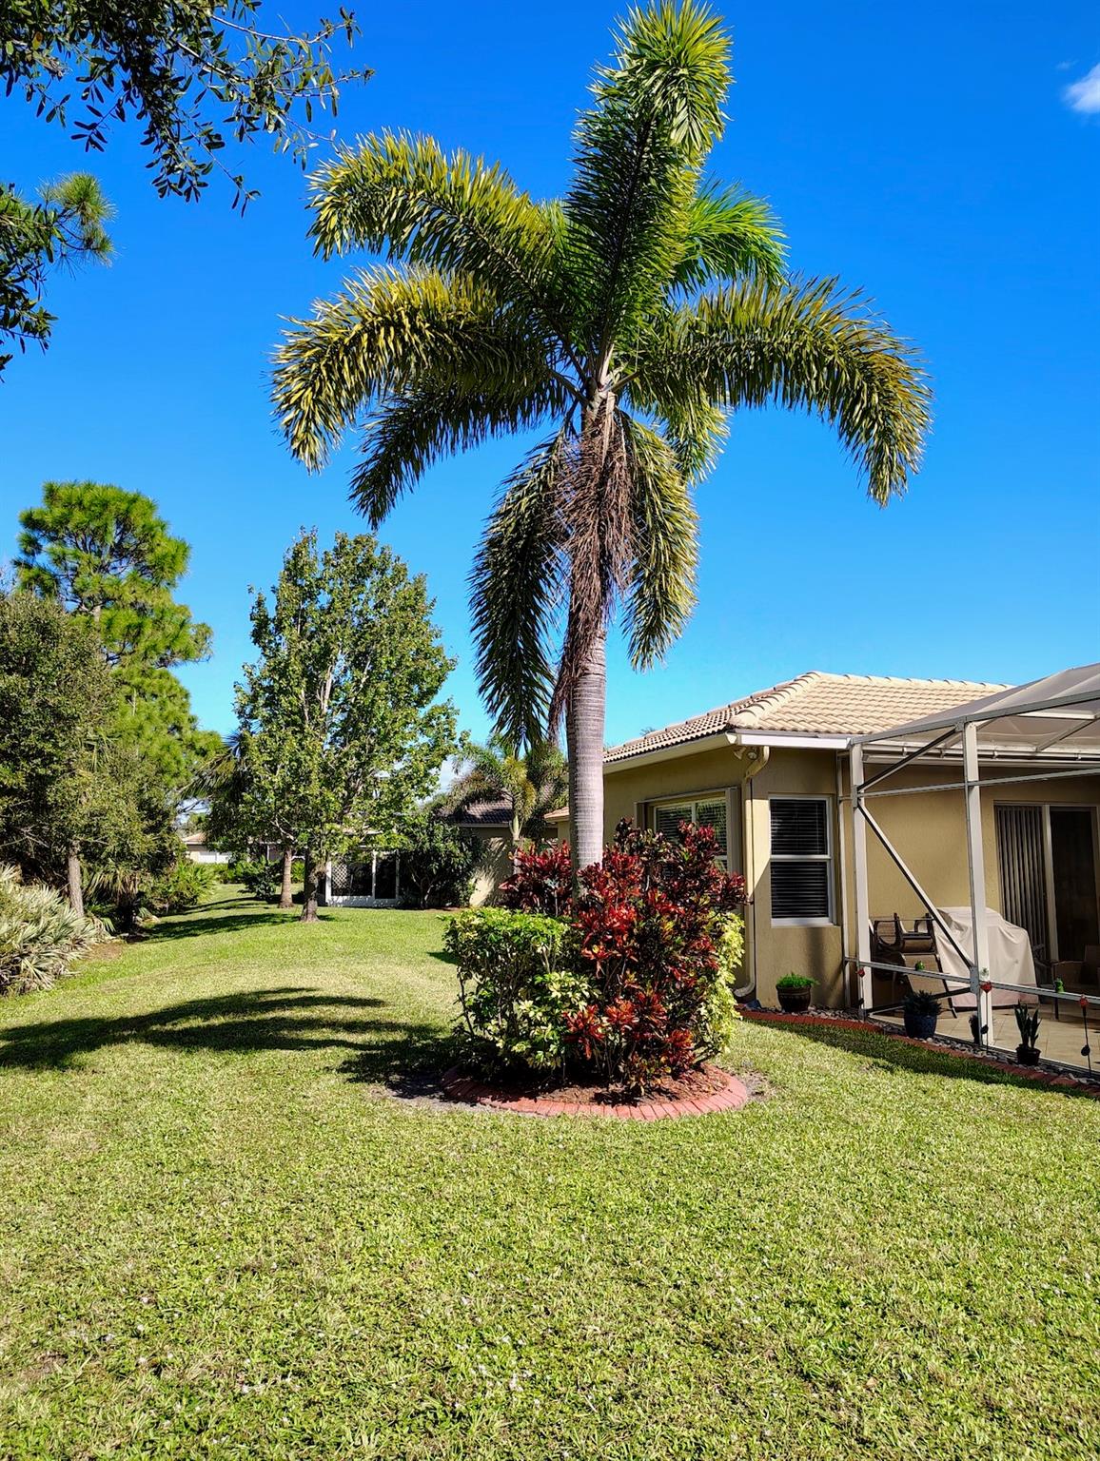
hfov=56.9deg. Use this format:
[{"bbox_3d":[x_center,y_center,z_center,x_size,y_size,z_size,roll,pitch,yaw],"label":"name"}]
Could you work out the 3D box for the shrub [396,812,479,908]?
[{"bbox_3d":[-4.036,4.766,36.999,3.000,3.450,2.700,0,-8,0],"label":"shrub"}]

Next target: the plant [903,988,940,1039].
[{"bbox_3d":[3.497,2.641,9.560,0.340,0.470,0.340,0,-8,0],"label":"plant"}]

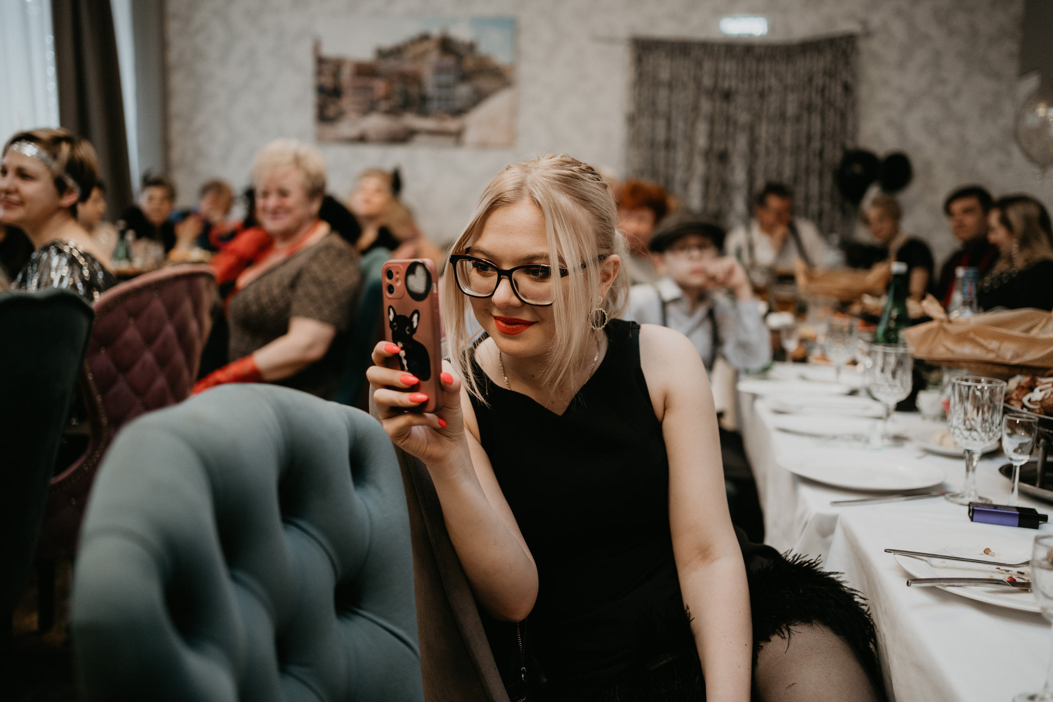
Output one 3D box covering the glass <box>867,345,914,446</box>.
[{"bbox_3d":[0.663,0.080,1.866,0.083,0.178,0.083,1,8,0],"label":"glass"}]

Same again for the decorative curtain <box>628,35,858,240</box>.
[{"bbox_3d":[1.233,-0.777,5.946,1.320,2.000,0.100,2,9,8],"label":"decorative curtain"}]

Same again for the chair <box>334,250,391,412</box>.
[{"bbox_3d":[-0.665,0.227,2.917,0.620,1.020,0.560,0,8,-6],"label":"chair"}]

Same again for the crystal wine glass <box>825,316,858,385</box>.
[{"bbox_3d":[0.788,-0.019,2.558,0.083,0.176,0.083,1,8,0],"label":"crystal wine glass"}]

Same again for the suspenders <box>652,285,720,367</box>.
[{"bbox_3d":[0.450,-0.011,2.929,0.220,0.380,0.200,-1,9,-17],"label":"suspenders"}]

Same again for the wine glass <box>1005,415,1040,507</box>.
[{"bbox_3d":[0.714,0.161,1.490,0.053,0.131,0.053,1,8,0],"label":"wine glass"}]

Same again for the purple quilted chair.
[{"bbox_3d":[-1.107,0.290,2.493,0.620,1.000,0.560,4,9,16],"label":"purple quilted chair"}]

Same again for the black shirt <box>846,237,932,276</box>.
[{"bbox_3d":[1.650,-0.280,4.660,0.430,0.500,0.280,6,10,30],"label":"black shirt"}]

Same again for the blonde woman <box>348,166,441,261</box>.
[{"bbox_3d":[-0.617,-0.158,4.629,0.500,1.280,0.650,8,11,36],"label":"blonde woman"}]

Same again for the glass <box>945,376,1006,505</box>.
[{"bbox_3d":[0.660,0.133,1.511,0.083,0.178,0.083,1,8,0],"label":"glass"}]

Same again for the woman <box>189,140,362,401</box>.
[{"bbox_3d":[-0.753,0.112,2.728,0.700,1.300,0.520,-4,10,-30],"label":"woman"}]

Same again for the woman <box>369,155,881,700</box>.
[{"bbox_3d":[0.091,0.386,1.250,0.550,1.230,0.600,0,8,-6],"label":"woman"}]

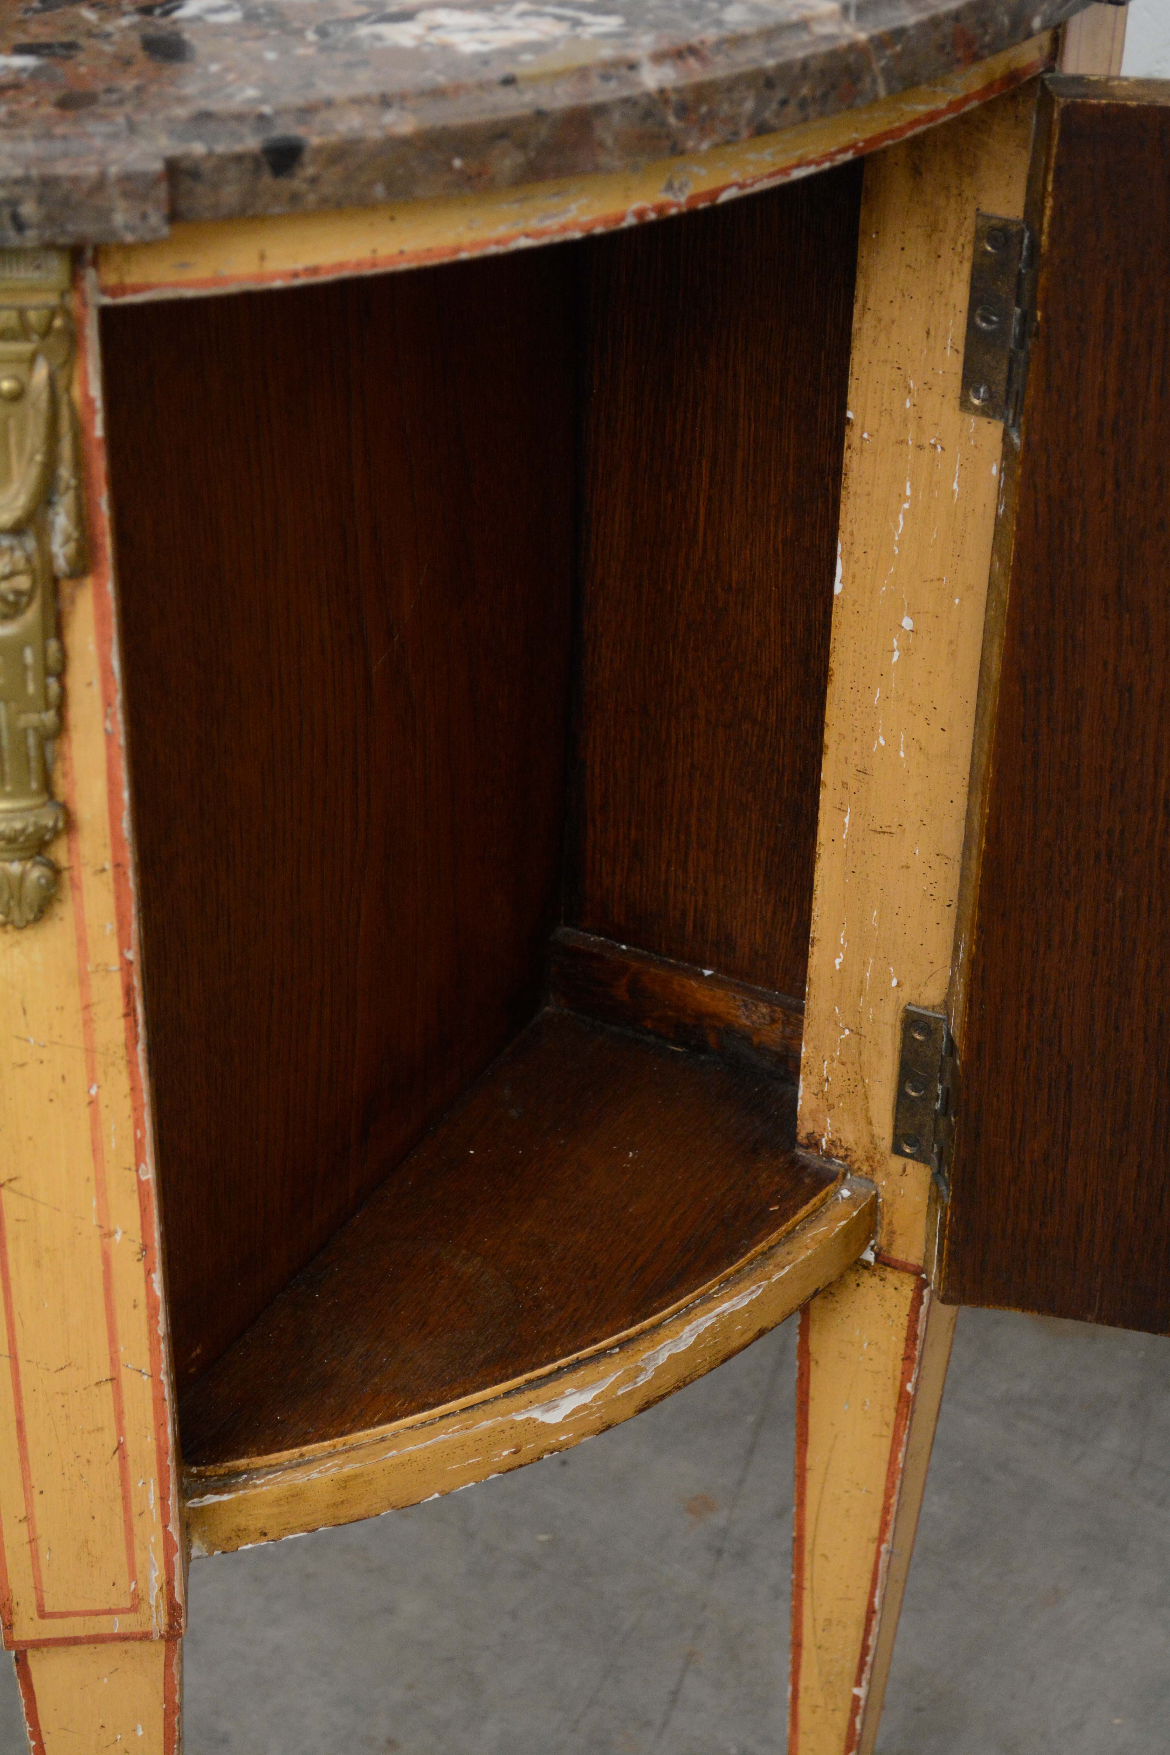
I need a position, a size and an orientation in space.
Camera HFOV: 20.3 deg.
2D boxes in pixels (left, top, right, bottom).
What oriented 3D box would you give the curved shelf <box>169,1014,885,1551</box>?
[{"bbox_3d":[-0.015,0.174,1.294,0.175,0.034,0.340,16,35,22],"label":"curved shelf"}]

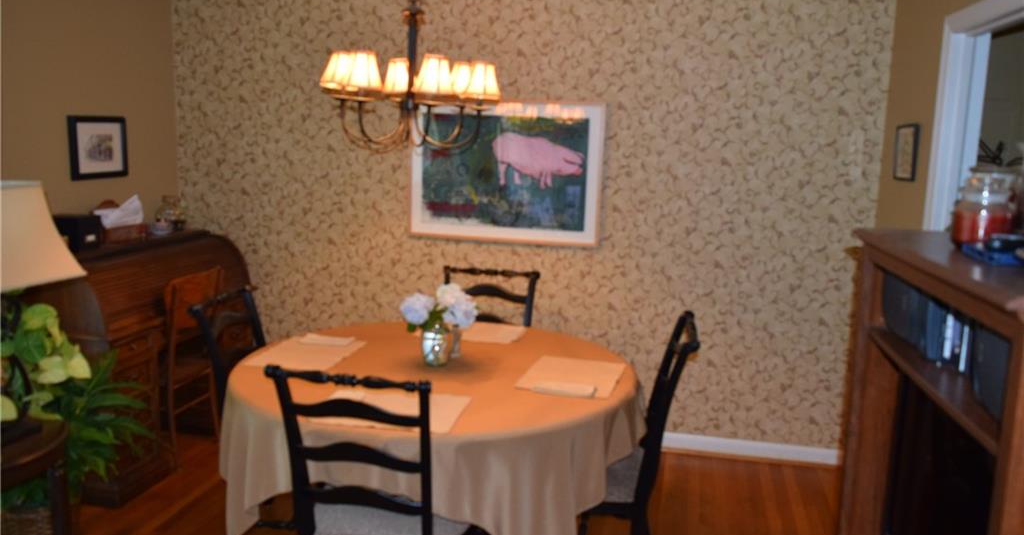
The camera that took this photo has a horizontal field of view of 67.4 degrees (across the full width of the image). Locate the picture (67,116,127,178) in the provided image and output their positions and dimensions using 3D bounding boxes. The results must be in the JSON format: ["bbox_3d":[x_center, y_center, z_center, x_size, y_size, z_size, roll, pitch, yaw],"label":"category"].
[{"bbox_3d":[-2.087,-0.604,3.880,0.022,0.305,0.385,4,10,12],"label":"picture"}]

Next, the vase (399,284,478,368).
[{"bbox_3d":[-0.286,0.217,2.991,0.300,0.310,0.250,4,10,12],"label":"vase"}]

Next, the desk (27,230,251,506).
[{"bbox_3d":[-1.853,0.403,3.818,0.610,1.080,1.180,3,9,9],"label":"desk"}]

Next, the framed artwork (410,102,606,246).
[{"bbox_3d":[-0.038,-0.501,4.074,1.029,0.721,0.032,4,10,12],"label":"framed artwork"}]

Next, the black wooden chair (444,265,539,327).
[{"bbox_3d":[-0.172,0.536,3.648,0.480,0.975,0.550,3,9,10],"label":"black wooden chair"}]

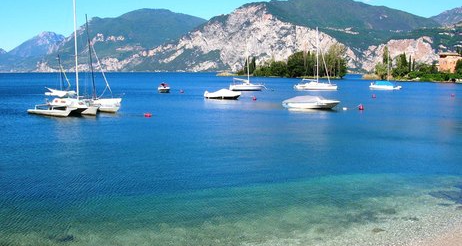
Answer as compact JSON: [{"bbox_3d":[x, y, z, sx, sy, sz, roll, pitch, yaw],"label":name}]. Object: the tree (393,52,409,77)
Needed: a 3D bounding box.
[{"bbox_3d":[66.703,-22.797,183.607,6.200,9.760,6.200,3,7,25],"label":"tree"}]

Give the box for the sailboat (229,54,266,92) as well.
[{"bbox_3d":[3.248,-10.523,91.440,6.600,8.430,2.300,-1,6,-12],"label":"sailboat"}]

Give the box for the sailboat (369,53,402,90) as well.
[{"bbox_3d":[31.521,-10.532,94.842,6.400,7.700,2.300,-1,6,-5],"label":"sailboat"}]

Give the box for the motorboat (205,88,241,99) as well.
[{"bbox_3d":[-1.162,-4.032,63.790,4.900,1.600,1.900,0,6,-3],"label":"motorboat"}]

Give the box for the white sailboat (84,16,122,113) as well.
[{"bbox_3d":[-13.079,-5.567,44.225,7.200,8.950,2.400,5,8,38],"label":"white sailboat"}]

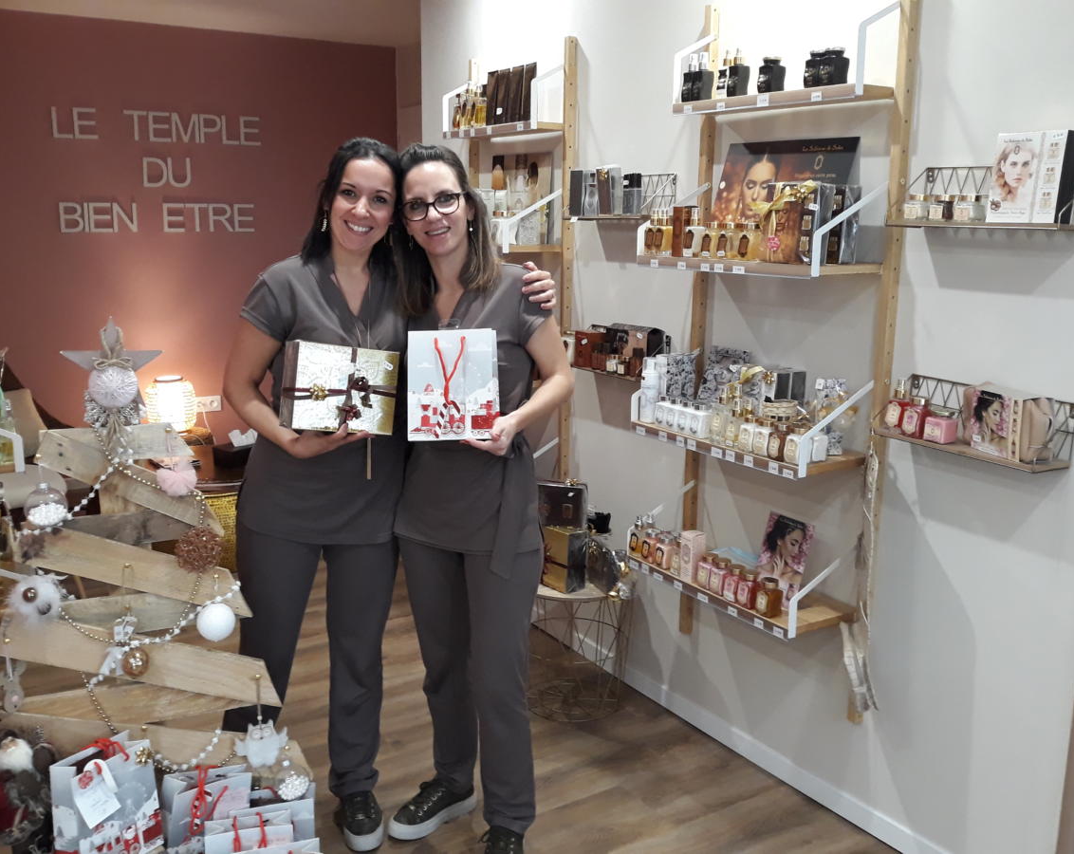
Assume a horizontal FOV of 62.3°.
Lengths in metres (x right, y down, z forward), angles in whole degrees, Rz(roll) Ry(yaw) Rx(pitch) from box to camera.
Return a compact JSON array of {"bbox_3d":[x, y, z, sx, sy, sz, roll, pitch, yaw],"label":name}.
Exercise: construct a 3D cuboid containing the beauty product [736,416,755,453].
[{"bbox_3d":[0.510,0.015,2.091,0.043,0.079,0.043,-8,15,-31],"label":"beauty product"}]

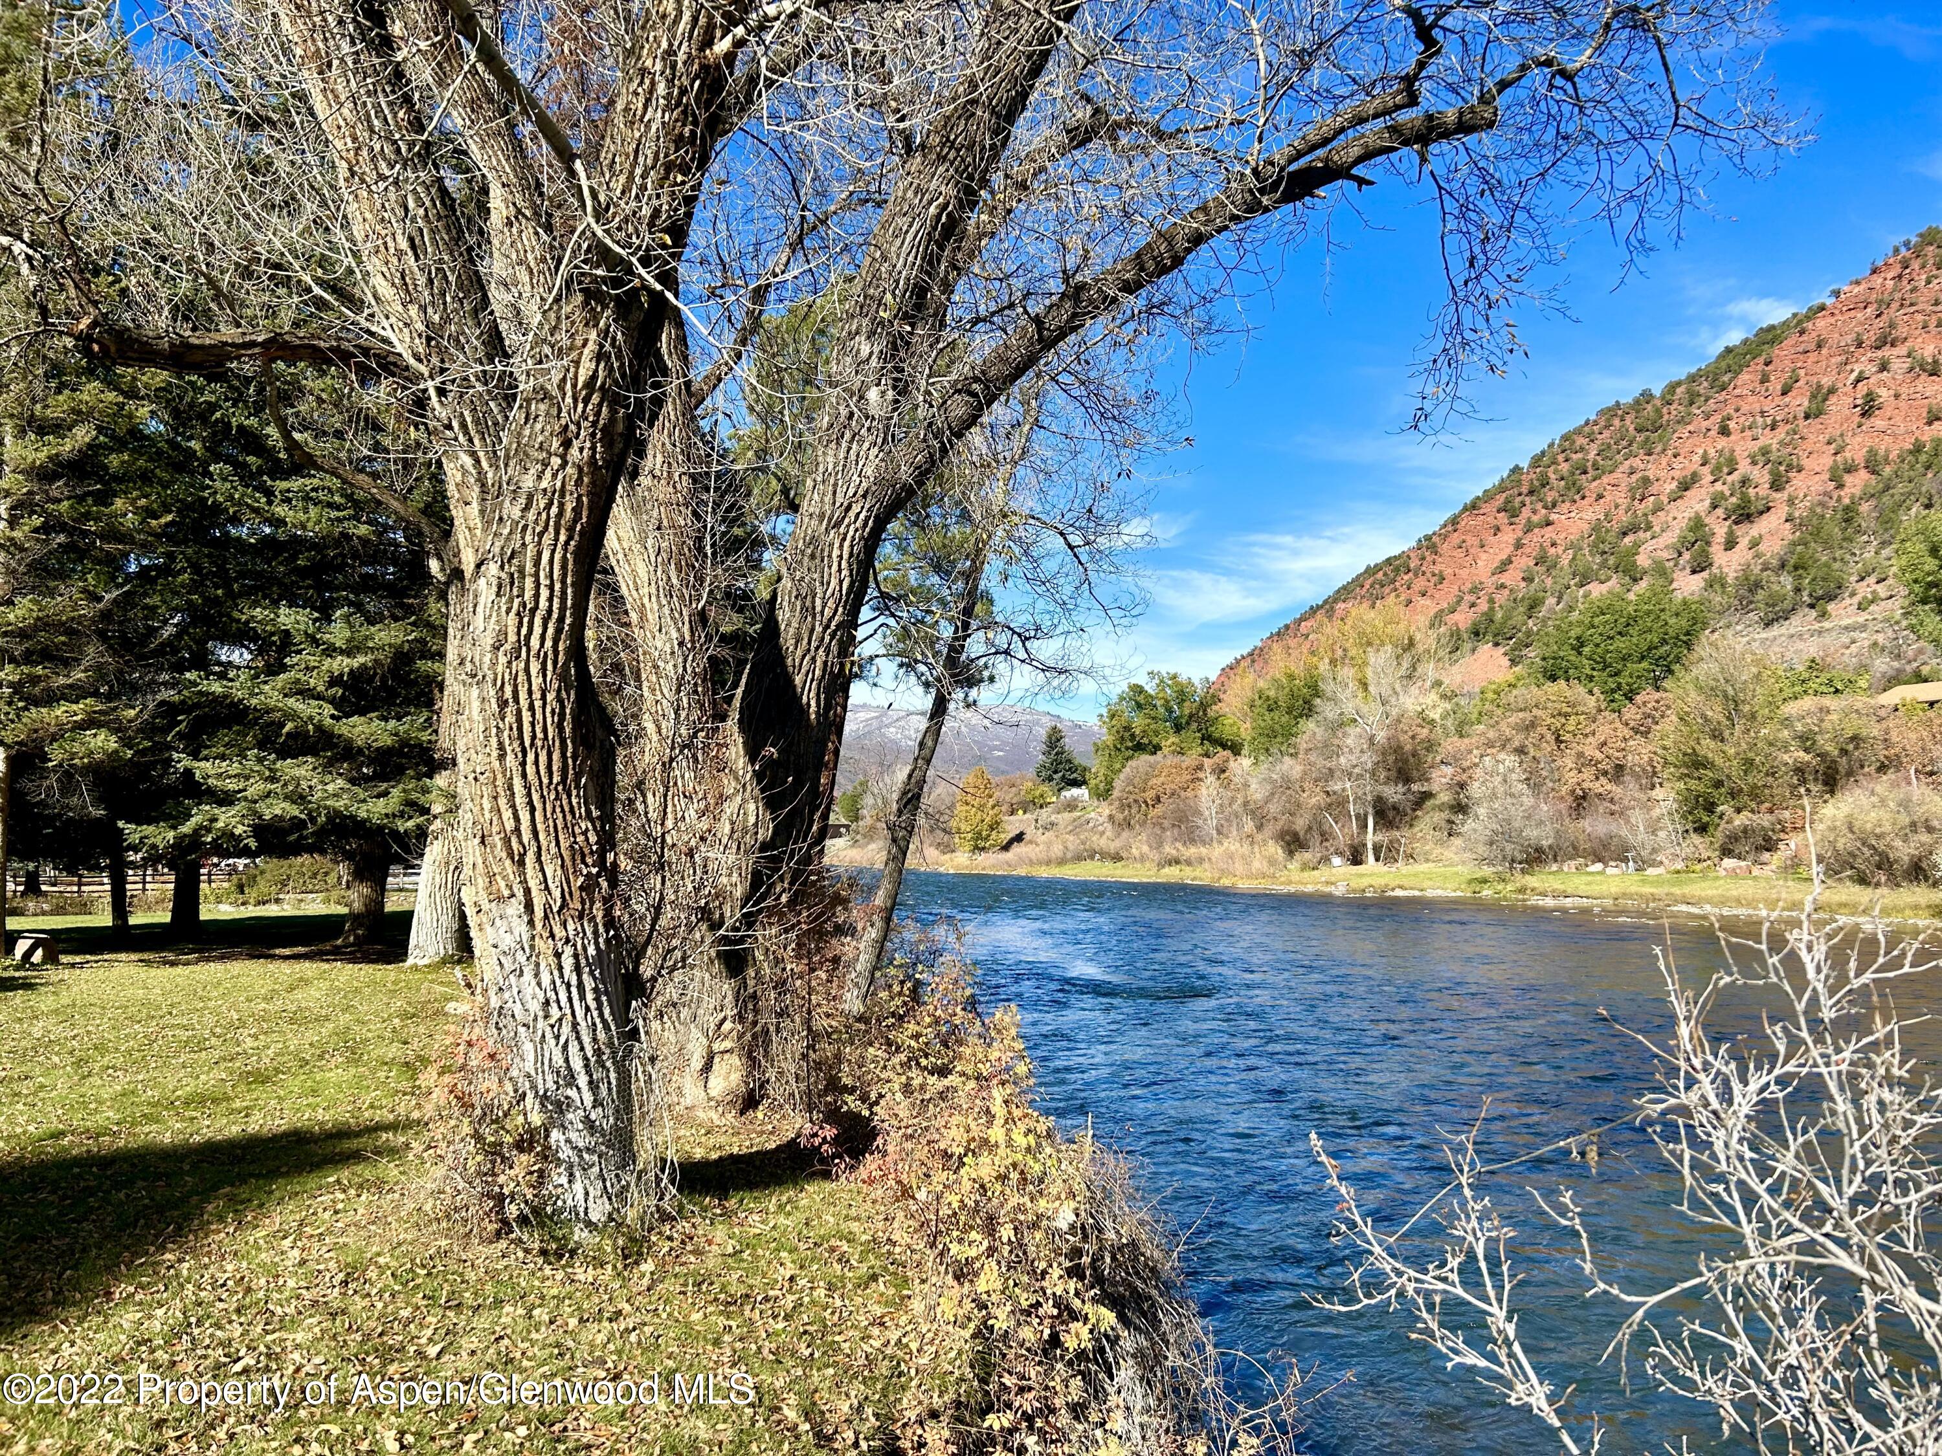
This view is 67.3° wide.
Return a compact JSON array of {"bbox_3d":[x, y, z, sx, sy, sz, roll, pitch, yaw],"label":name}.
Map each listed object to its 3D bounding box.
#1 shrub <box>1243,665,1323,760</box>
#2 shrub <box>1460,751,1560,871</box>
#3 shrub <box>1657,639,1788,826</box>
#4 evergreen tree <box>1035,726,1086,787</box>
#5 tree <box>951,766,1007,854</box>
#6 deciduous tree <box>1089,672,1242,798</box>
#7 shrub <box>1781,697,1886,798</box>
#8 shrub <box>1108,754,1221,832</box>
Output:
[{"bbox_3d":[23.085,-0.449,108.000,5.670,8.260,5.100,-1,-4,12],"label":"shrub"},{"bbox_3d":[27.694,4.447,75.000,5.070,6.040,4.560,-2,-4,20],"label":"shrub"},{"bbox_3d":[39.725,0.400,77.000,6.760,10.130,5.750,-2,-5,27],"label":"shrub"},{"bbox_3d":[9.736,3.578,160.000,5.810,7.830,5.520,0,-4,3],"label":"evergreen tree"},{"bbox_3d":[0.686,7.414,132.000,4.930,7.670,4.680,0,-4,0],"label":"tree"},{"bbox_3d":[17.042,1.132,128.000,13.040,12.000,10.430,-1,-4,8],"label":"deciduous tree"},{"bbox_3d":[47.264,1.123,80.000,5.570,5.710,5.010,-2,-5,31],"label":"shrub"},{"bbox_3d":[14.474,5.092,110.000,7.990,6.500,6.390,-1,-4,7],"label":"shrub"}]

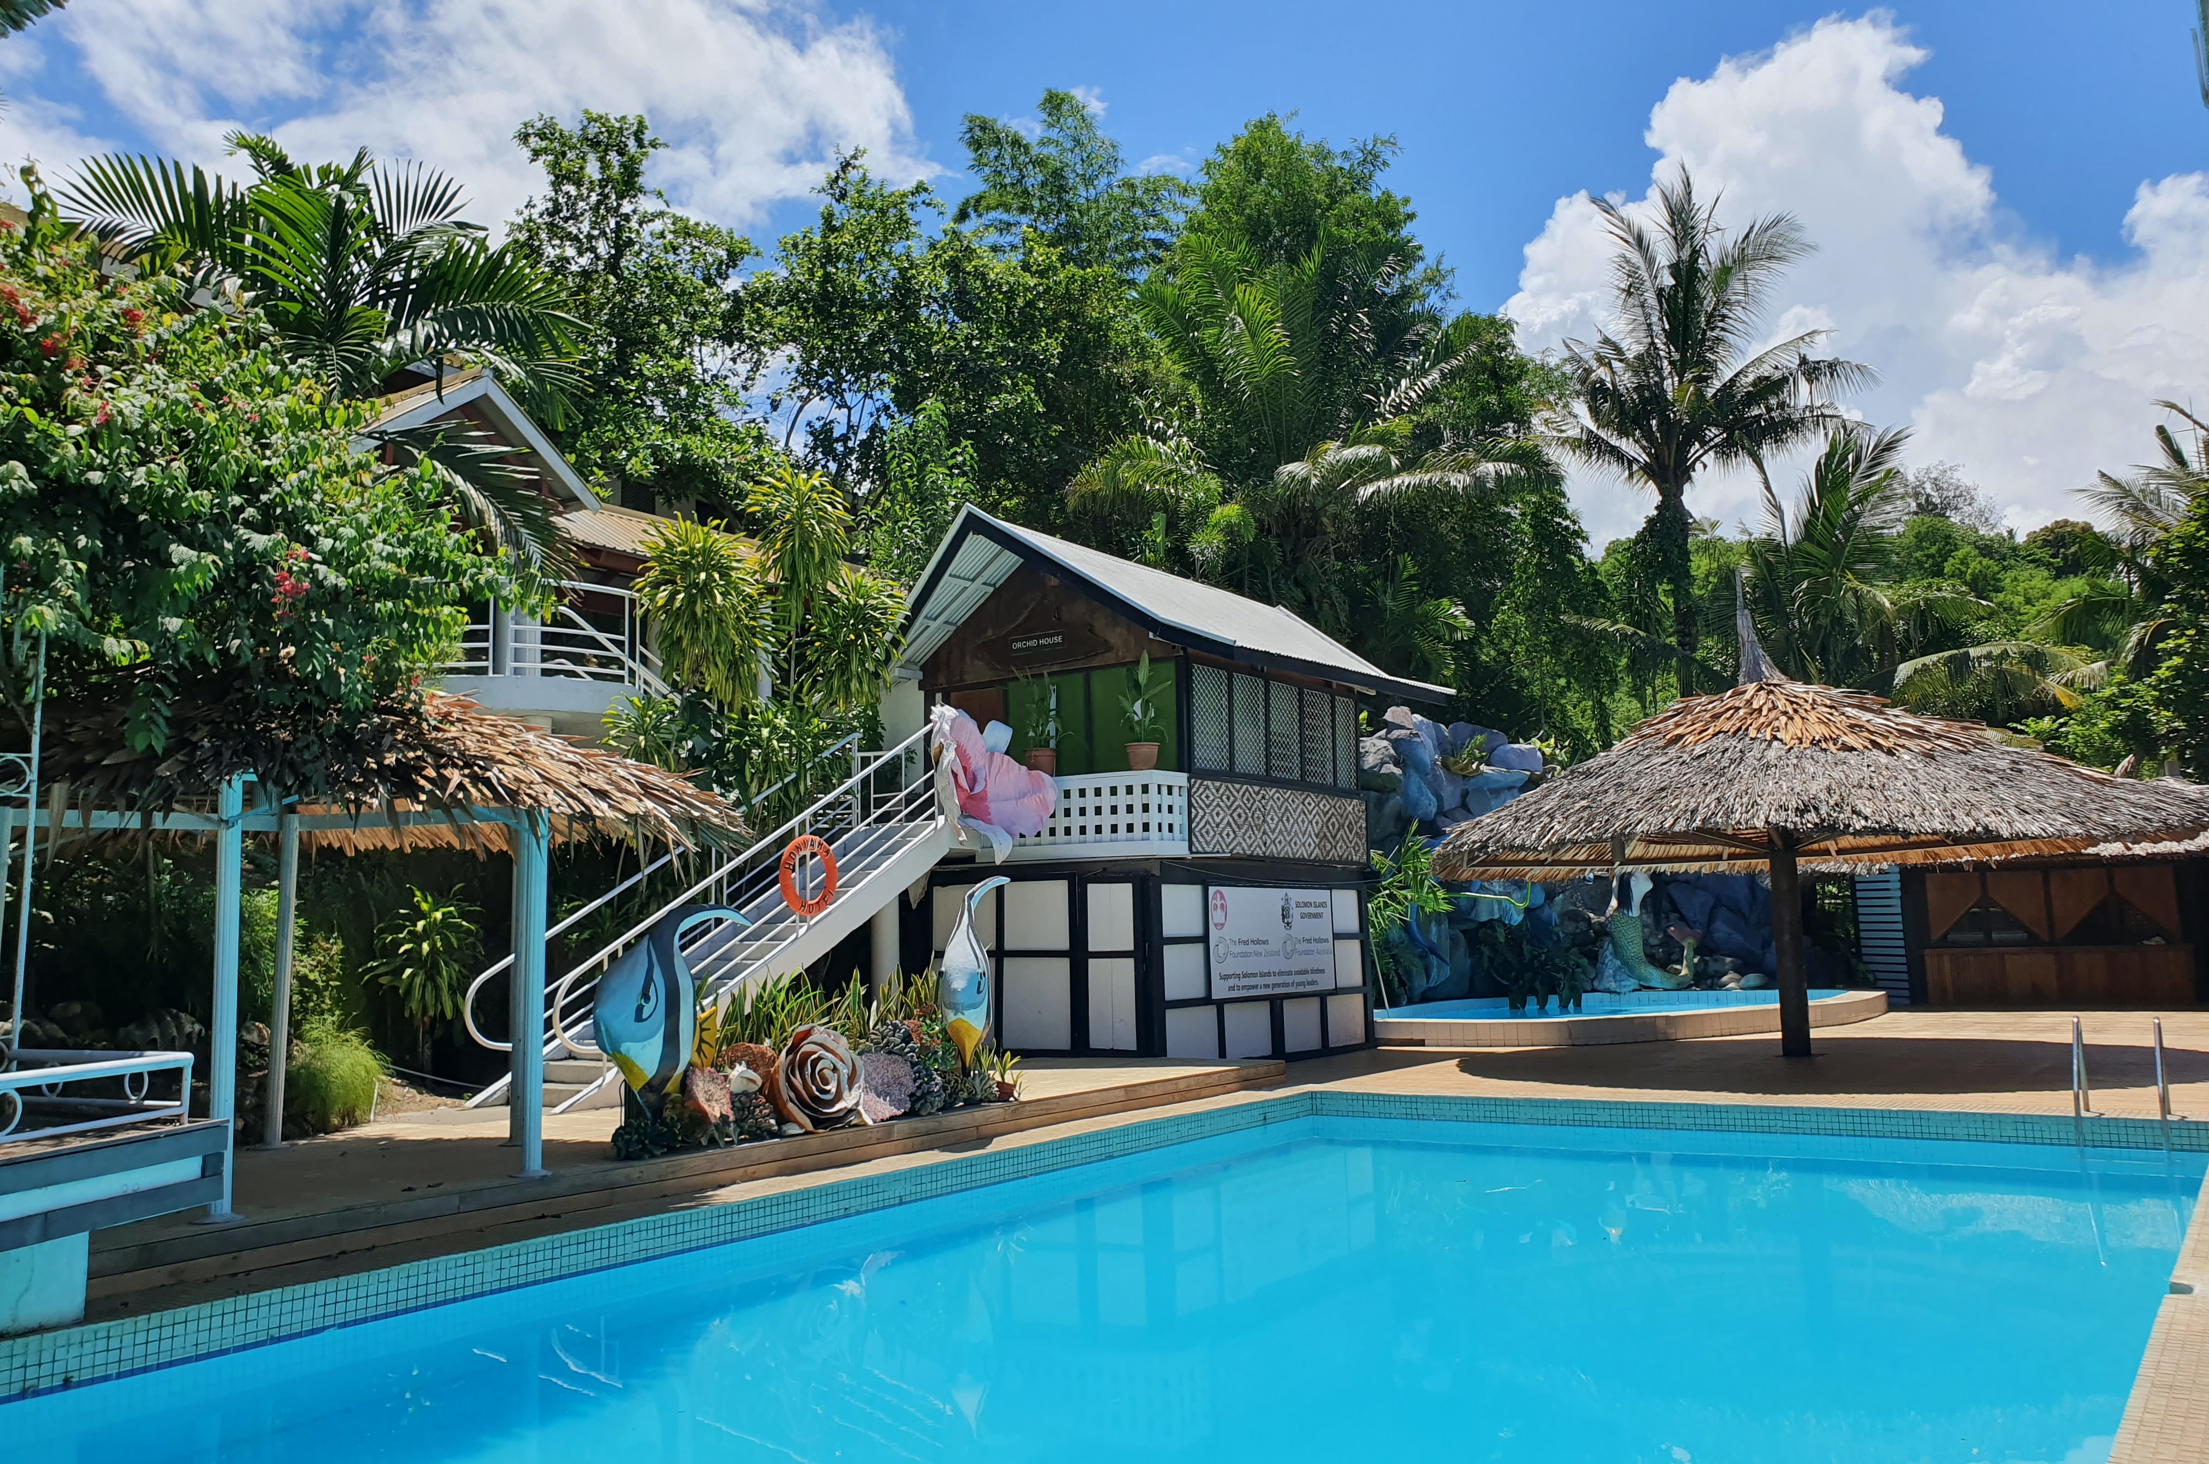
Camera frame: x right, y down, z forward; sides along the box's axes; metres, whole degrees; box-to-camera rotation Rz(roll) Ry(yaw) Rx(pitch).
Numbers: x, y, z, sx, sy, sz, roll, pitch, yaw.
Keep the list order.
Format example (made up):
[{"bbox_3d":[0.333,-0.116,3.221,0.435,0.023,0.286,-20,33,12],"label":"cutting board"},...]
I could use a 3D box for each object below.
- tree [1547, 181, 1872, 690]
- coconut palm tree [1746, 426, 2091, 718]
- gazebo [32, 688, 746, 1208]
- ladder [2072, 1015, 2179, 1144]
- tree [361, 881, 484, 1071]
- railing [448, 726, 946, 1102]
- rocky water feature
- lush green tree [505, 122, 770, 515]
[{"bbox_3d":[12.168,-4.201,33.000,6.400,14.200,6.400,-3,-7,14],"label":"tree"},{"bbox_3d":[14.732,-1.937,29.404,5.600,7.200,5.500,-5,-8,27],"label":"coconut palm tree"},{"bbox_3d":[-4.992,1.051,9.845,5.400,3.100,5.500,-7,-9,35],"label":"gazebo"},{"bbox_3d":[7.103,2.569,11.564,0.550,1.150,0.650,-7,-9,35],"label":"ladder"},{"bbox_3d":[-5.567,2.053,13.469,0.950,1.620,0.950,1,-8,-22],"label":"tree"},{"bbox_3d":[-3.413,1.456,14.896,1.300,3.370,4.550,-6,-9,35],"label":"railing"},{"bbox_3d":[7.993,2.044,27.300,7.400,4.800,3.000,-3,-7,12],"label":"rocky water feature"},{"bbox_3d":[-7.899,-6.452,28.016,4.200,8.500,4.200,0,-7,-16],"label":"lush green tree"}]

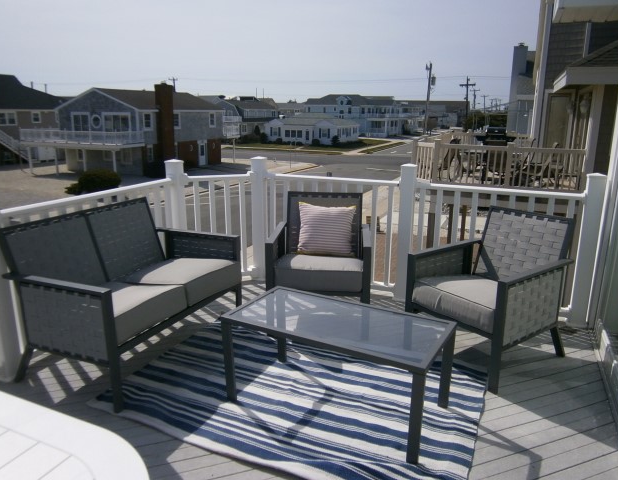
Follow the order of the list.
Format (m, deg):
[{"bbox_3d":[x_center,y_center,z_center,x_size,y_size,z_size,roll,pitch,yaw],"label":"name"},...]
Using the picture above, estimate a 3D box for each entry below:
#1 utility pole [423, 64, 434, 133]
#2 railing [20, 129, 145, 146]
[{"bbox_3d":[21.242,-24.997,85.459,0.360,12.215,0.360,3,15,-1],"label":"utility pole"},{"bbox_3d":[-18.744,-8.496,39.328,10.800,1.080,2.700,6,16,23],"label":"railing"}]

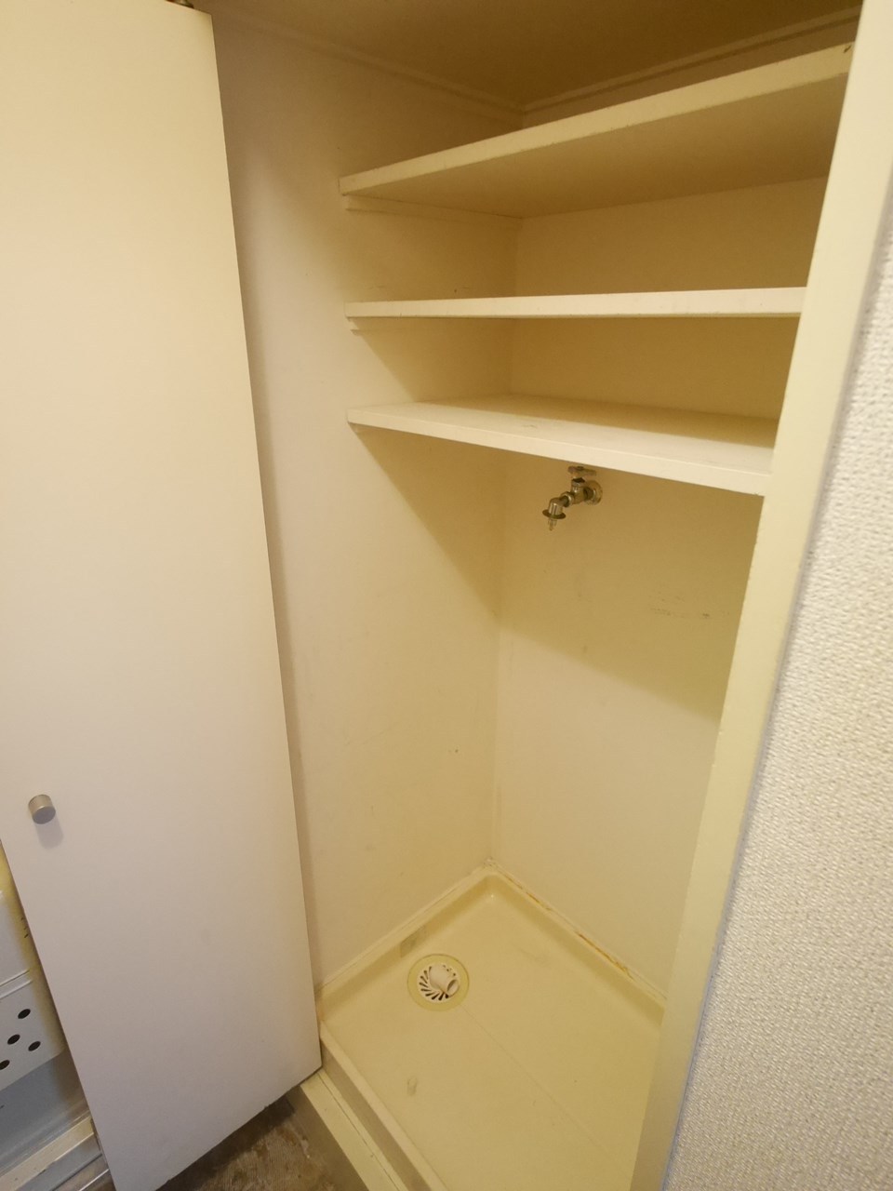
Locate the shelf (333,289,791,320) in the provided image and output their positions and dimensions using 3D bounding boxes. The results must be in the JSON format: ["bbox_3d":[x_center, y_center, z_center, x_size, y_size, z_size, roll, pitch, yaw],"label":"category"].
[{"bbox_3d":[0.257,-0.403,0.869,0.410,0.022,0.781,-21,31,-39],"label":"shelf"}]

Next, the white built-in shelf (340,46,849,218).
[{"bbox_3d":[0.260,-0.561,0.803,0.412,0.020,0.781,-21,31,-39],"label":"white built-in shelf"}]

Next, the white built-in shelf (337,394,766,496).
[{"bbox_3d":[0.252,-0.251,0.930,0.412,0.021,0.781,-21,31,-39],"label":"white built-in shelf"}]

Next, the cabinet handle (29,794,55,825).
[{"bbox_3d":[-0.531,0.283,0.815,0.025,0.025,0.022,-18,30,-35],"label":"cabinet handle"}]

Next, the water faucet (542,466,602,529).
[{"bbox_3d":[0.236,-0.188,1.185,0.149,0.107,0.065,-21,31,-39],"label":"water faucet"}]

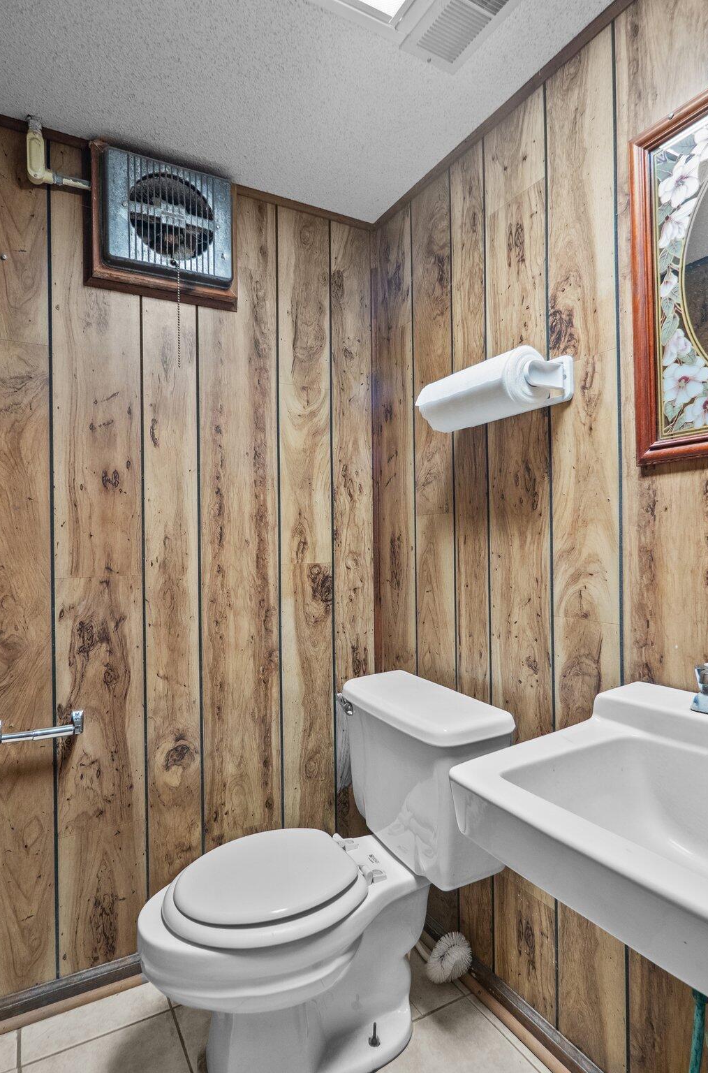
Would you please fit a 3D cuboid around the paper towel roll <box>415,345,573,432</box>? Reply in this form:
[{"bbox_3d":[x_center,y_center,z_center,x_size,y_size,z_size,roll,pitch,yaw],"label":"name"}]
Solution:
[{"bbox_3d":[0.281,-0.313,1.229,0.162,0.117,0.328,0,-1,-29],"label":"paper towel roll"}]

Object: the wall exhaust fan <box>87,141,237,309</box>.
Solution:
[{"bbox_3d":[-0.461,-0.764,1.434,0.373,0.321,0.088,0,-1,-29],"label":"wall exhaust fan"}]

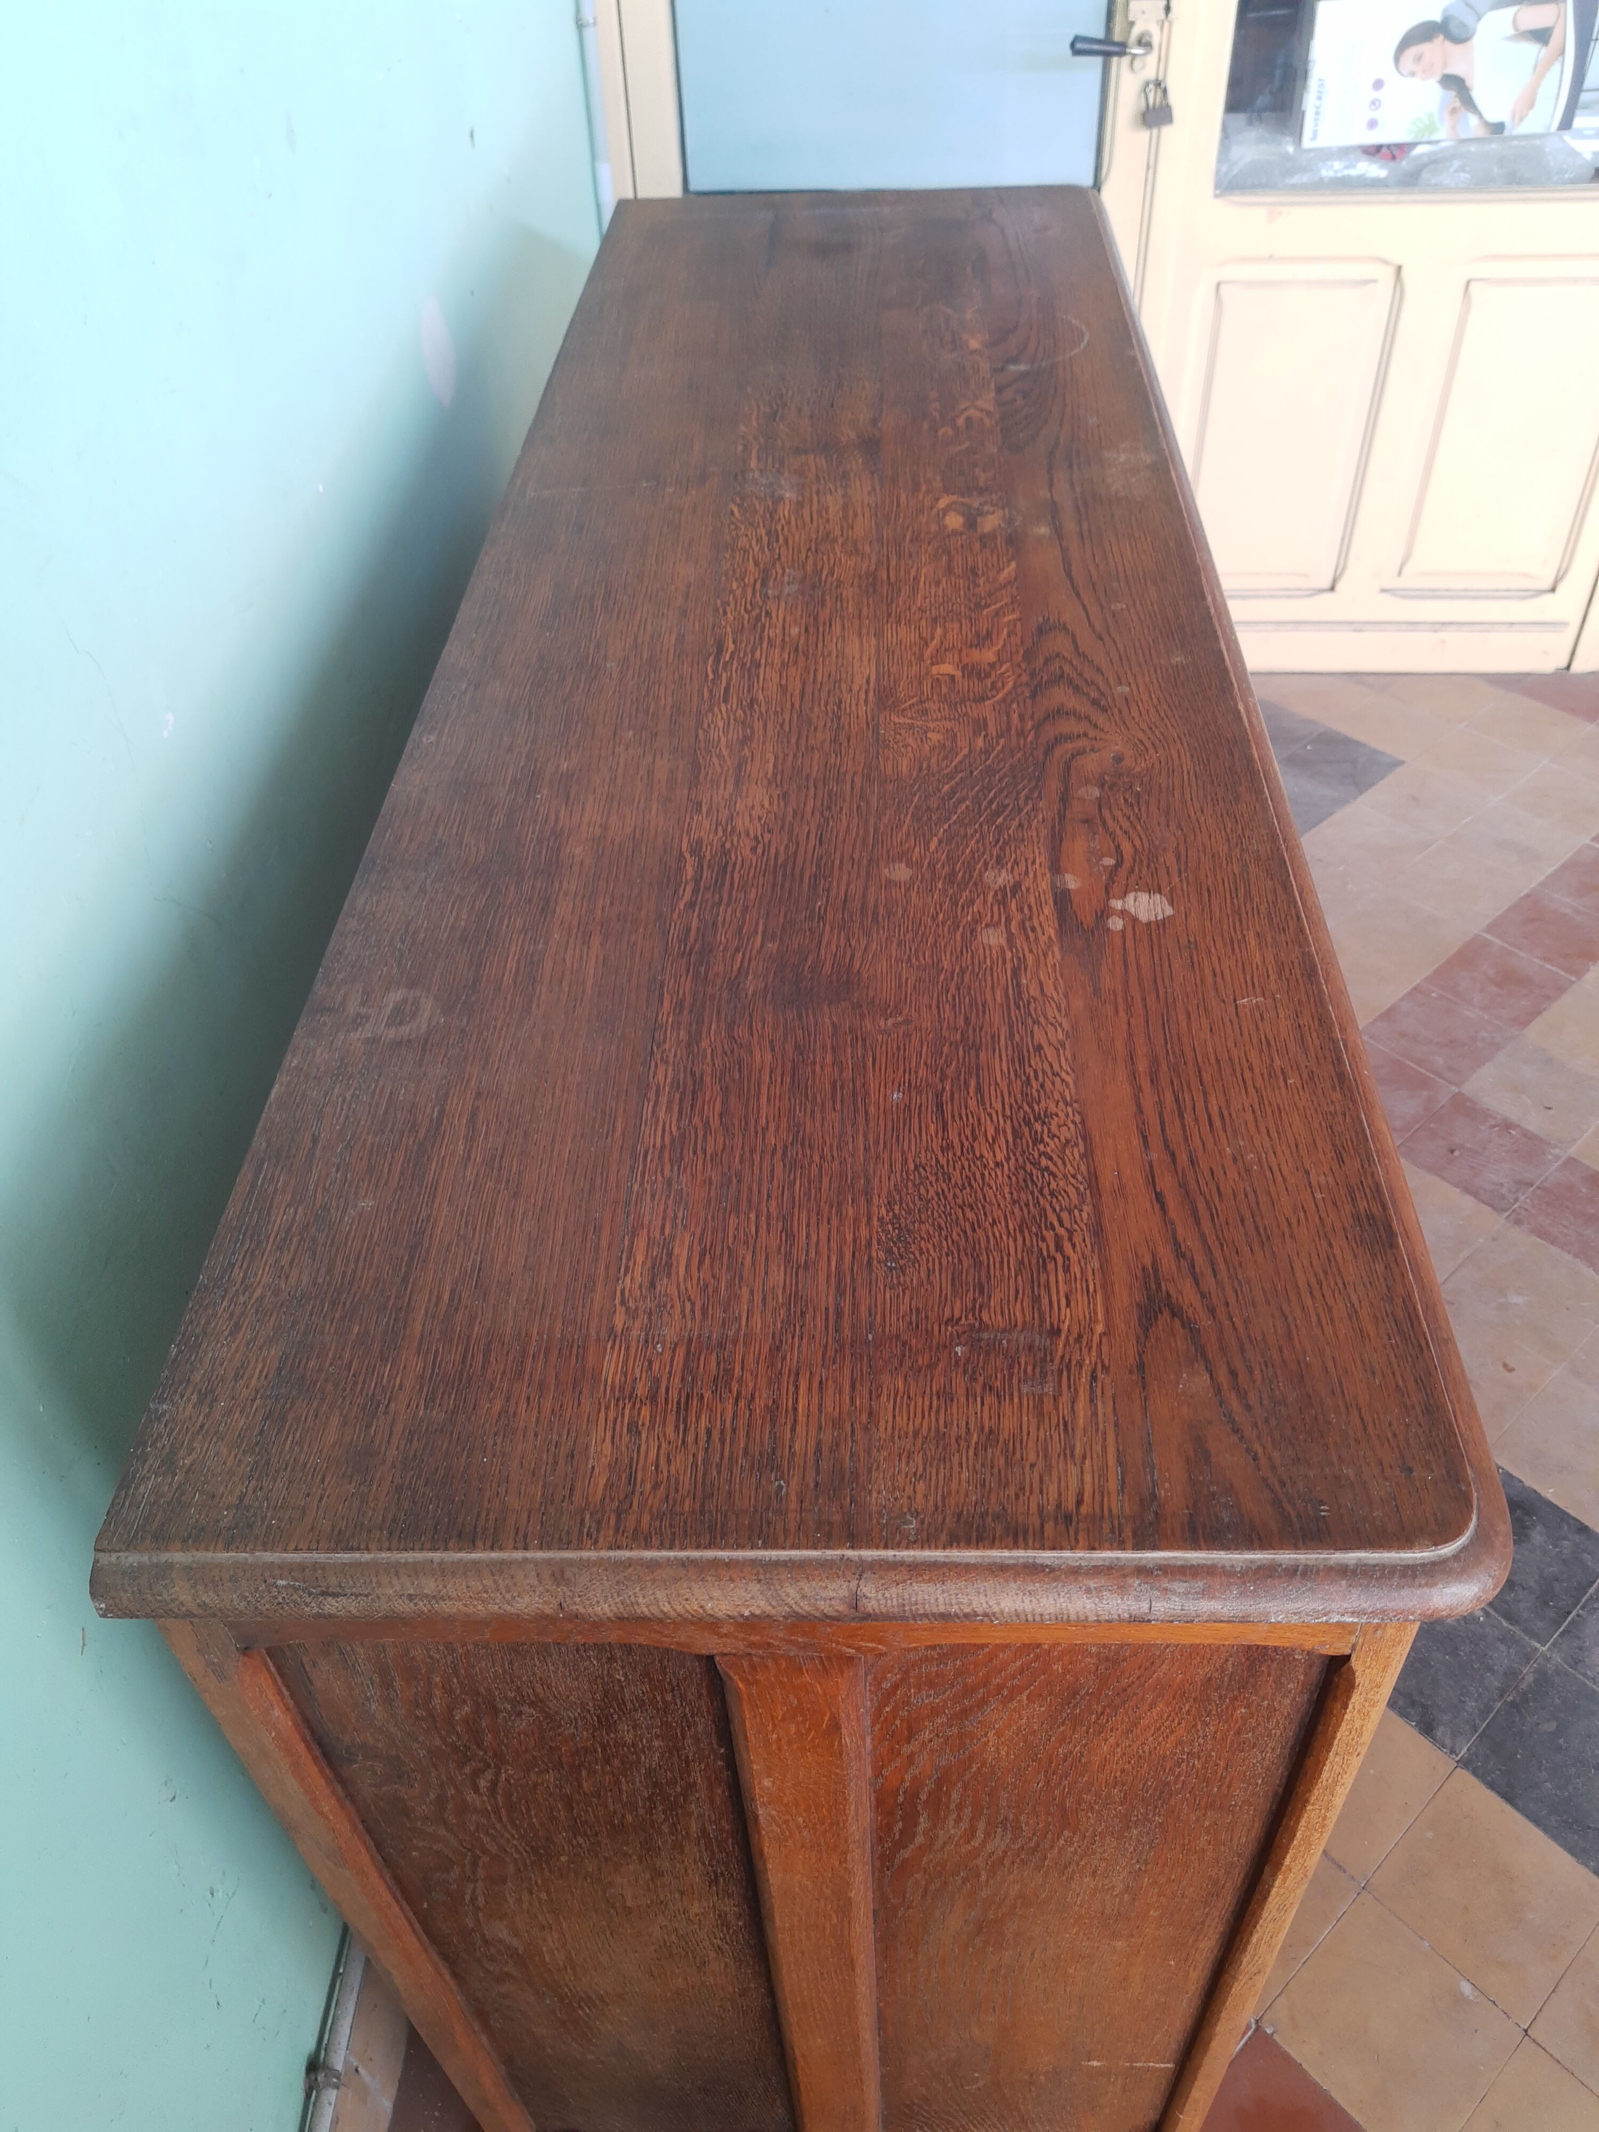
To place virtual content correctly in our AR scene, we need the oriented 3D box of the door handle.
[{"bbox_3d":[0.463,-1.518,2.379,0.120,0.031,0.056,1,44,5],"label":"door handle"}]

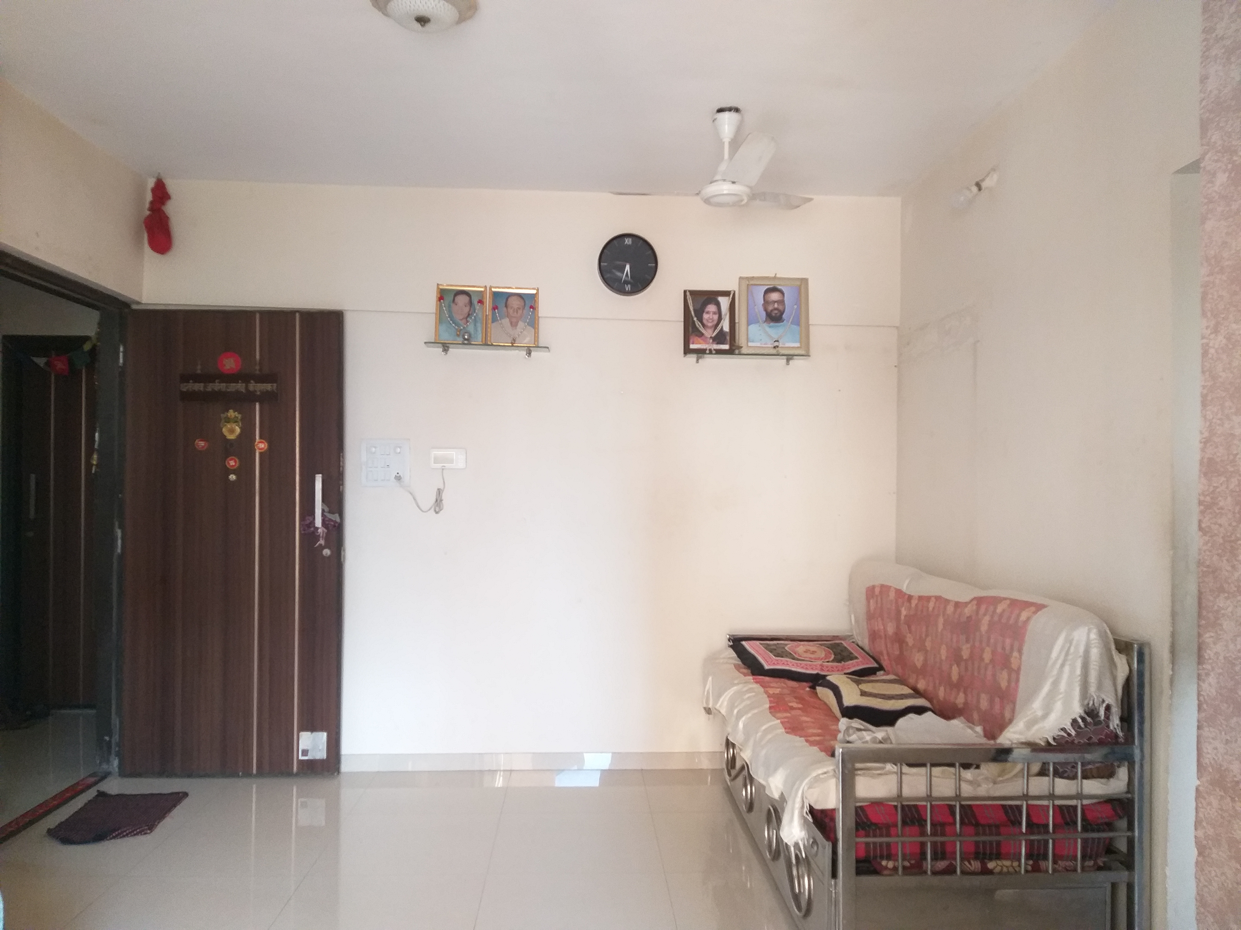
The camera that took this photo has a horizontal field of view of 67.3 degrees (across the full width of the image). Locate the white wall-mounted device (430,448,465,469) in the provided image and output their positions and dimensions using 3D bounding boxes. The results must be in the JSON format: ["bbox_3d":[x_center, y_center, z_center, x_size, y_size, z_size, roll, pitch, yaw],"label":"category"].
[{"bbox_3d":[-0.779,-0.029,4.221,0.162,0.093,0.022,1,0,-3],"label":"white wall-mounted device"}]

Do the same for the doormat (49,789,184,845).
[{"bbox_3d":[-1.972,1.366,3.656,0.400,0.020,0.510,1,-1,-3],"label":"doormat"}]

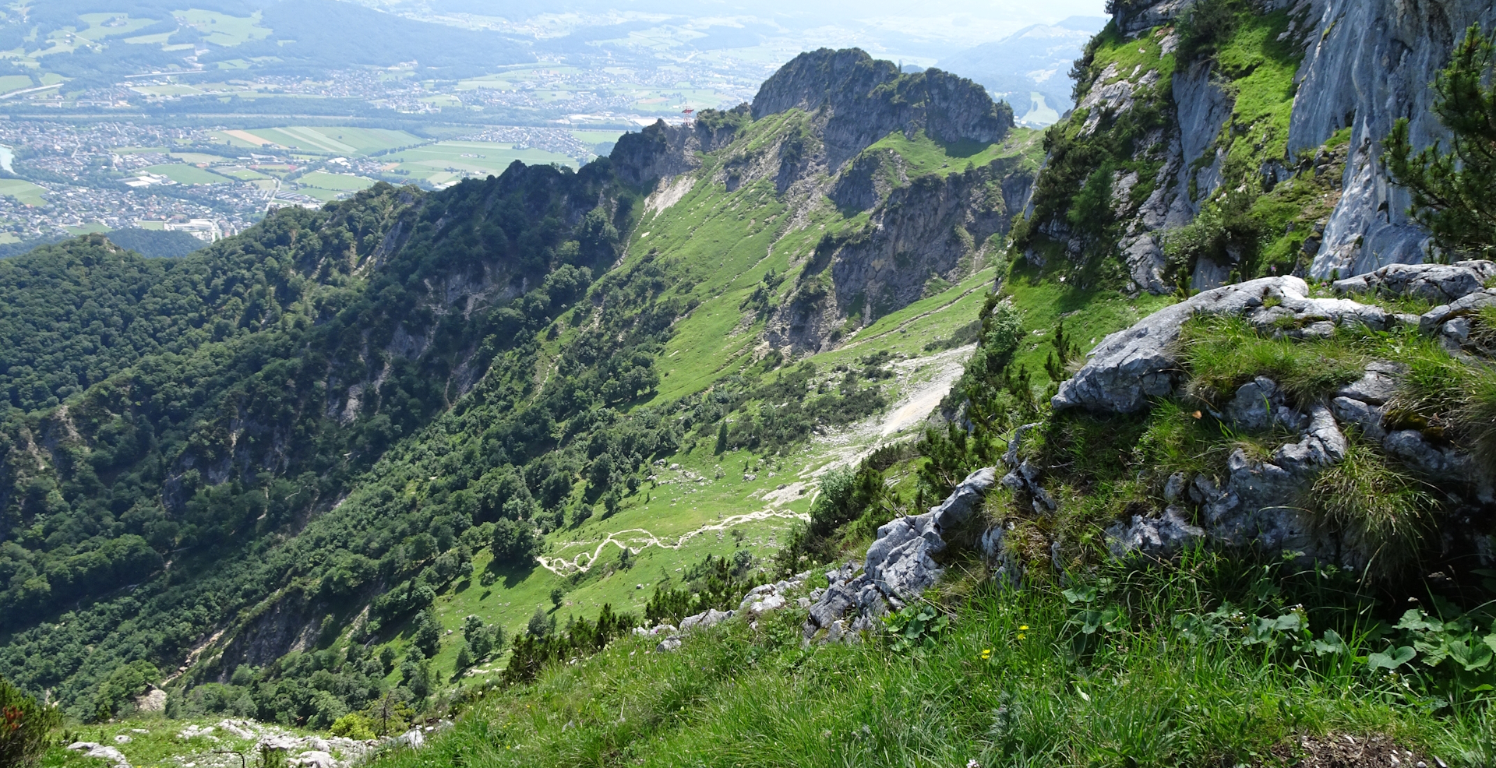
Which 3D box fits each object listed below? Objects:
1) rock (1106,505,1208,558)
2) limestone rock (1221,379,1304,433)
[{"bbox_3d":[1.608,0.589,4.100,0.360,0.170,0.200,4,26,8],"label":"rock"},{"bbox_3d":[2.214,0.093,4.450,0.320,0.200,0.220,6,26,13],"label":"limestone rock"}]

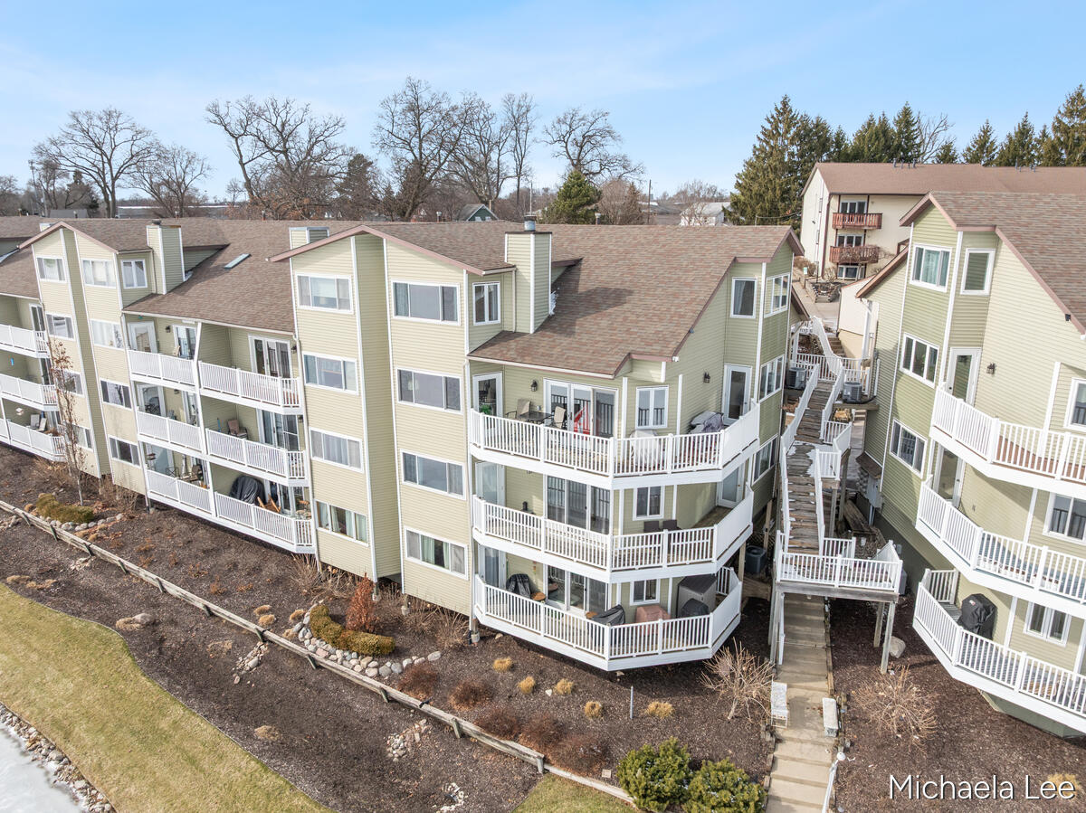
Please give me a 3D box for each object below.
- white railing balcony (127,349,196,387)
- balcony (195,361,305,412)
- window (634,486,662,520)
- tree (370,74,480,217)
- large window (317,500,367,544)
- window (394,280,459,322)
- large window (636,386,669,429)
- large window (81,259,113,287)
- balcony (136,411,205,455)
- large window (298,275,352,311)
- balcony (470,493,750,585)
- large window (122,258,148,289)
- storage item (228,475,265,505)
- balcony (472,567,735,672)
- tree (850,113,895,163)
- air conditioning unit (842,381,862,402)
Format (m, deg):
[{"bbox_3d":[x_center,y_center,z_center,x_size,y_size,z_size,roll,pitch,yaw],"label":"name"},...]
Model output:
[{"bbox_3d":[-16.134,-1.715,33.467,5.764,1.472,2.110,9,17,33],"label":"white railing balcony"},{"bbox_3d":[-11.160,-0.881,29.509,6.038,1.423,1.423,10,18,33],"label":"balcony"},{"bbox_3d":[3.166,2.791,22.382,0.990,1.230,0.150,-3,15,-11],"label":"window"},{"bbox_3d":[-12.388,-25.446,82.240,12.400,19.397,12.400,0,14,0],"label":"tree"},{"bbox_3d":[-7.453,4.296,27.871,2.771,1.215,0.150,10,18,33],"label":"large window"},{"bbox_3d":[-3.614,-3.222,23.144,2.698,1.172,0.150,10,18,33],"label":"window"},{"bbox_3d":[3.191,0.058,22.017,0.970,1.290,0.120,-3,15,-11],"label":"large window"},{"bbox_3d":[-19.915,-5.969,33.751,2.776,1.215,0.150,10,18,33],"label":"large window"},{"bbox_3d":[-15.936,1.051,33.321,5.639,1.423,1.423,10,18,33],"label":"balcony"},{"bbox_3d":[-7.453,-3.870,25.639,2.698,1.172,0.150,10,18,33],"label":"large window"},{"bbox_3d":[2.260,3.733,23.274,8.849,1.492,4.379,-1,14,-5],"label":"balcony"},{"bbox_3d":[-18.048,-5.842,33.251,0.970,1.215,0.150,-9,17,-30],"label":"large window"},{"bbox_3d":[-12.551,3.764,32.049,1.250,1.720,0.900,10,18,33],"label":"storage item"},{"bbox_3d":[2.254,6.438,24.040,8.514,1.405,4.429,-3,15,-11],"label":"balcony"},{"bbox_3d":[36.957,-25.139,86.505,6.600,16.257,6.600,0,14,0],"label":"tree"},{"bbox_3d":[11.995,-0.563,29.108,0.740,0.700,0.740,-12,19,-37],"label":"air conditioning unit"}]

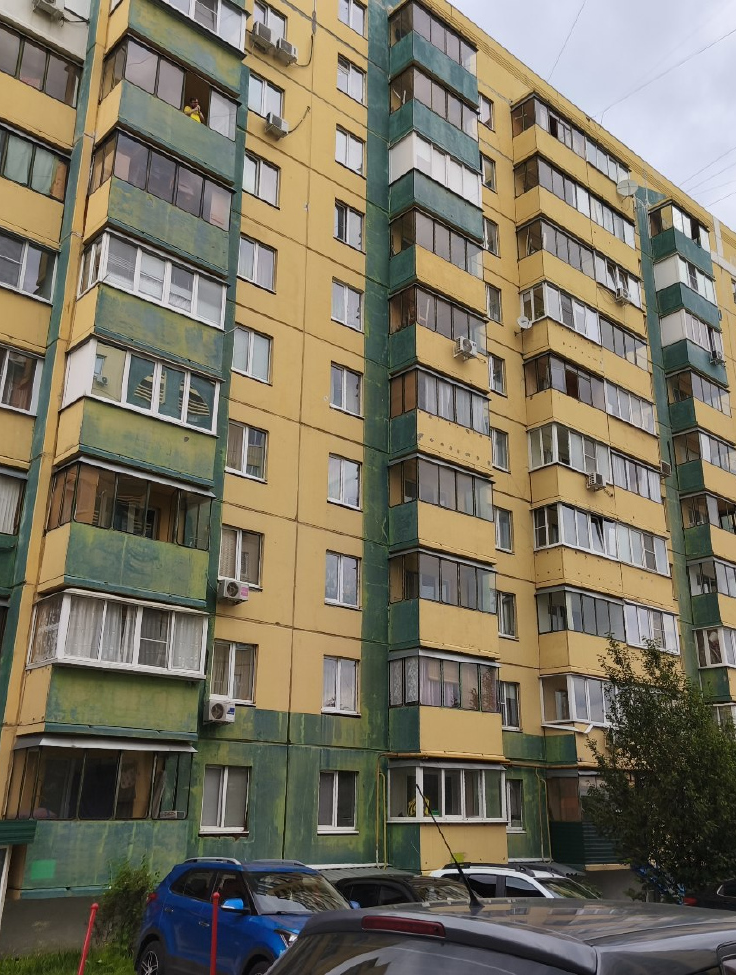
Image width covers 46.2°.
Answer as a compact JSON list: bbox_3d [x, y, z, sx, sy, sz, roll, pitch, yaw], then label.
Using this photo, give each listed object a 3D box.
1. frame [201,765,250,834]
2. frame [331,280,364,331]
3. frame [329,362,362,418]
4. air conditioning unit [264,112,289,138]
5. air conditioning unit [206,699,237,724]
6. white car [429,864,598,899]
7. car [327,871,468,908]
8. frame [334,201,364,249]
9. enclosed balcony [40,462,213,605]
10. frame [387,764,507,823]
[{"bbox_3d":[-3.152,6.933,19.178,1.220,1.410,0.160,17,-26,-38],"label":"frame"},{"bbox_3d":[-0.607,-5.397,25.763,1.260,1.440,0.150,17,-26,-38],"label":"frame"},{"bbox_3d":[-0.612,-2.764,24.824,1.250,1.450,0.150,17,-26,-38],"label":"frame"},{"bbox_3d":[-2.662,-10.508,25.132,0.720,0.490,0.300,17,-26,-37],"label":"air conditioning unit"},{"bbox_3d":[-3.374,5.090,19.593,0.700,0.460,0.280,16,-24,-39],"label":"air conditioning unit"},{"bbox_3d":[2.980,7.720,15.450,1.820,1.680,4.300,19,-27,-41],"label":"white car"},{"bbox_3d":[0.537,6.668,13.031,1.750,1.470,4.350,17,-26,-38],"label":"car"},{"bbox_3d":[-0.611,-7.993,26.586,1.180,1.400,0.150,17,-26,-37],"label":"frame"},{"bbox_3d":[-5.000,1.148,18.344,3.190,2.650,1.200,17,-26,-37],"label":"enclosed balcony"},{"bbox_3d":[2.177,8.250,23.319,3.380,1.430,1.180,16,-24,-39],"label":"frame"}]

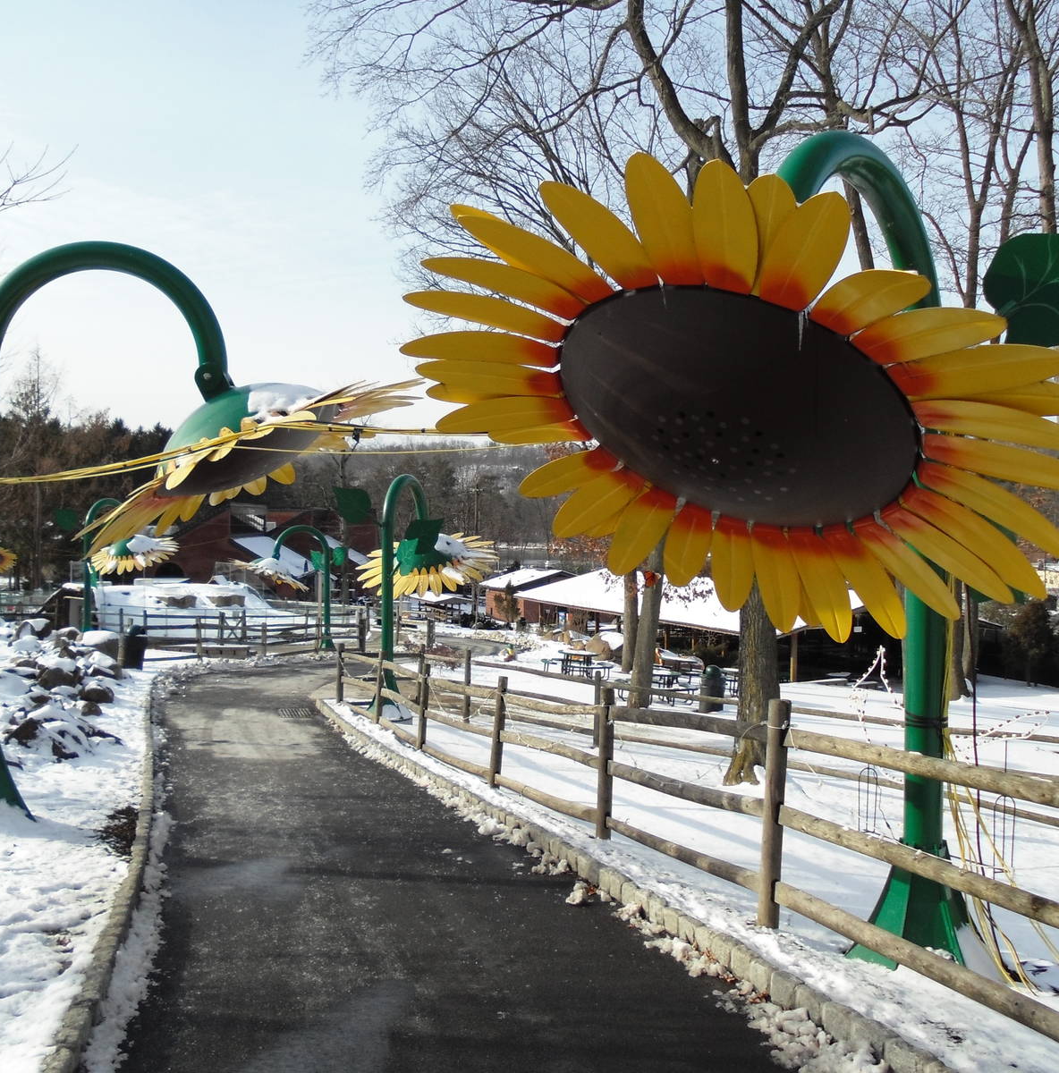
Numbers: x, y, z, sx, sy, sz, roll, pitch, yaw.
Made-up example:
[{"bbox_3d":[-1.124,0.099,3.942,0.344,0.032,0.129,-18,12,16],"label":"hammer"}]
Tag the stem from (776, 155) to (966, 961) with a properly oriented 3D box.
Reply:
[{"bbox_3d":[1.706,0.138,5.385,0.850,4.250,2.235,0,0,42],"label":"stem"}]

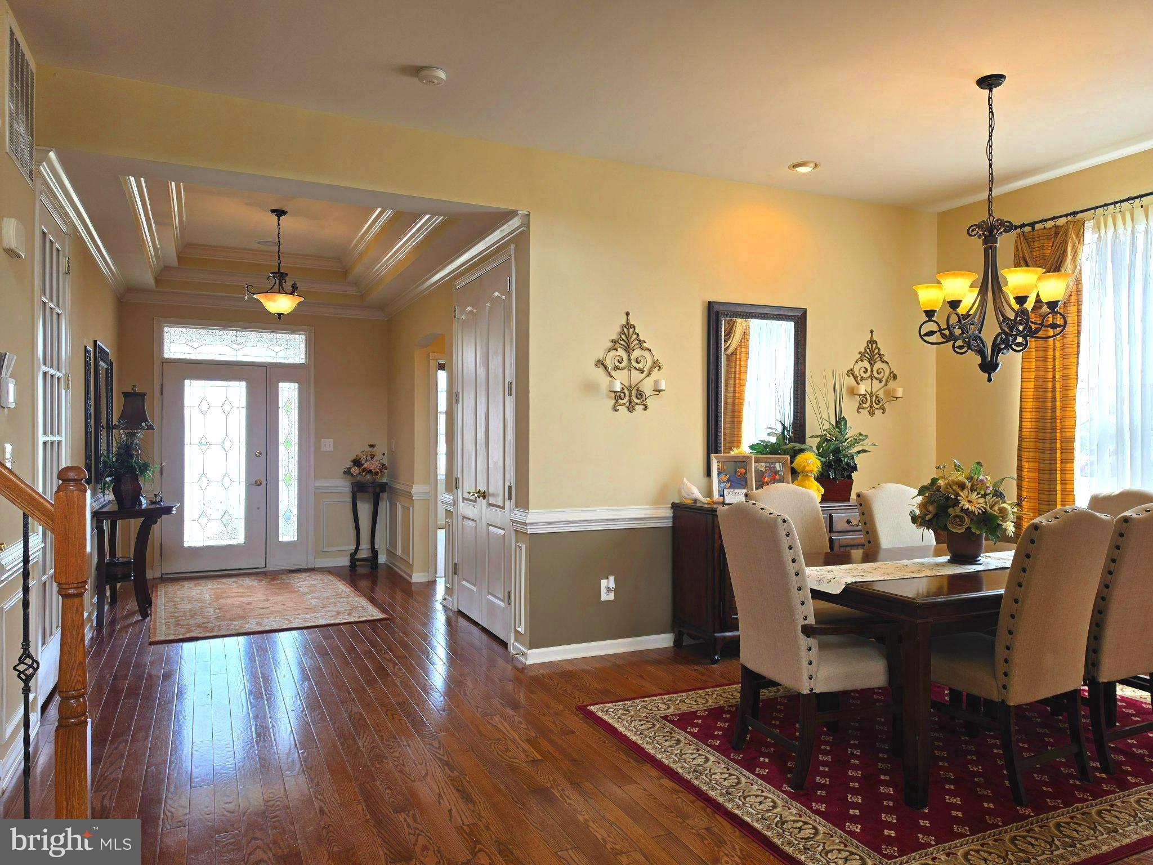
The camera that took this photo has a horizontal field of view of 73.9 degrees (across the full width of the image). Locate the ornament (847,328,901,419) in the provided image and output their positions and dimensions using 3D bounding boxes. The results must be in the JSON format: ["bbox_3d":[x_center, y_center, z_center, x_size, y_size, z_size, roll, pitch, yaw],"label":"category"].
[{"bbox_3d":[2.183,-0.438,5.531,0.490,0.630,0.130,0,0,-24],"label":"ornament"}]

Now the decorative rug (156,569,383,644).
[{"bbox_3d":[-2.635,1.369,6.331,1.540,0.012,2.350,0,0,-28],"label":"decorative rug"}]

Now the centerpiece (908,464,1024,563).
[{"bbox_3d":[1.884,0.384,3.705,0.475,0.465,0.460,0,0,-26],"label":"centerpiece"}]

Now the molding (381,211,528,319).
[{"bbox_3d":[-1.192,-1.259,6.280,0.100,0.120,3.880,0,0,-26],"label":"molding"}]

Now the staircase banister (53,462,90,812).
[{"bbox_3d":[-1.549,0.677,2.358,0.085,1.140,0.085,0,0,-26],"label":"staircase banister"}]

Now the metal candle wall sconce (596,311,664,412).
[{"bbox_3d":[0.359,-0.439,4.744,0.490,0.630,0.130,0,0,-24],"label":"metal candle wall sconce"}]

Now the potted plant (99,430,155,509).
[{"bbox_3d":[-3.285,0.267,5.615,0.360,0.567,0.350,0,0,-26],"label":"potted plant"}]

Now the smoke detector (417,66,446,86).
[{"bbox_3d":[-0.682,-1.675,3.612,0.135,0.038,0.135,0,0,0],"label":"smoke detector"}]

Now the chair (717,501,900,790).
[{"bbox_3d":[0.982,0.808,3.164,0.680,1.058,0.515,0,0,-26],"label":"chair"}]

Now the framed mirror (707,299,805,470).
[{"bbox_3d":[1.238,-0.283,5.201,0.815,1.147,0.040,0,0,-26],"label":"framed mirror"}]

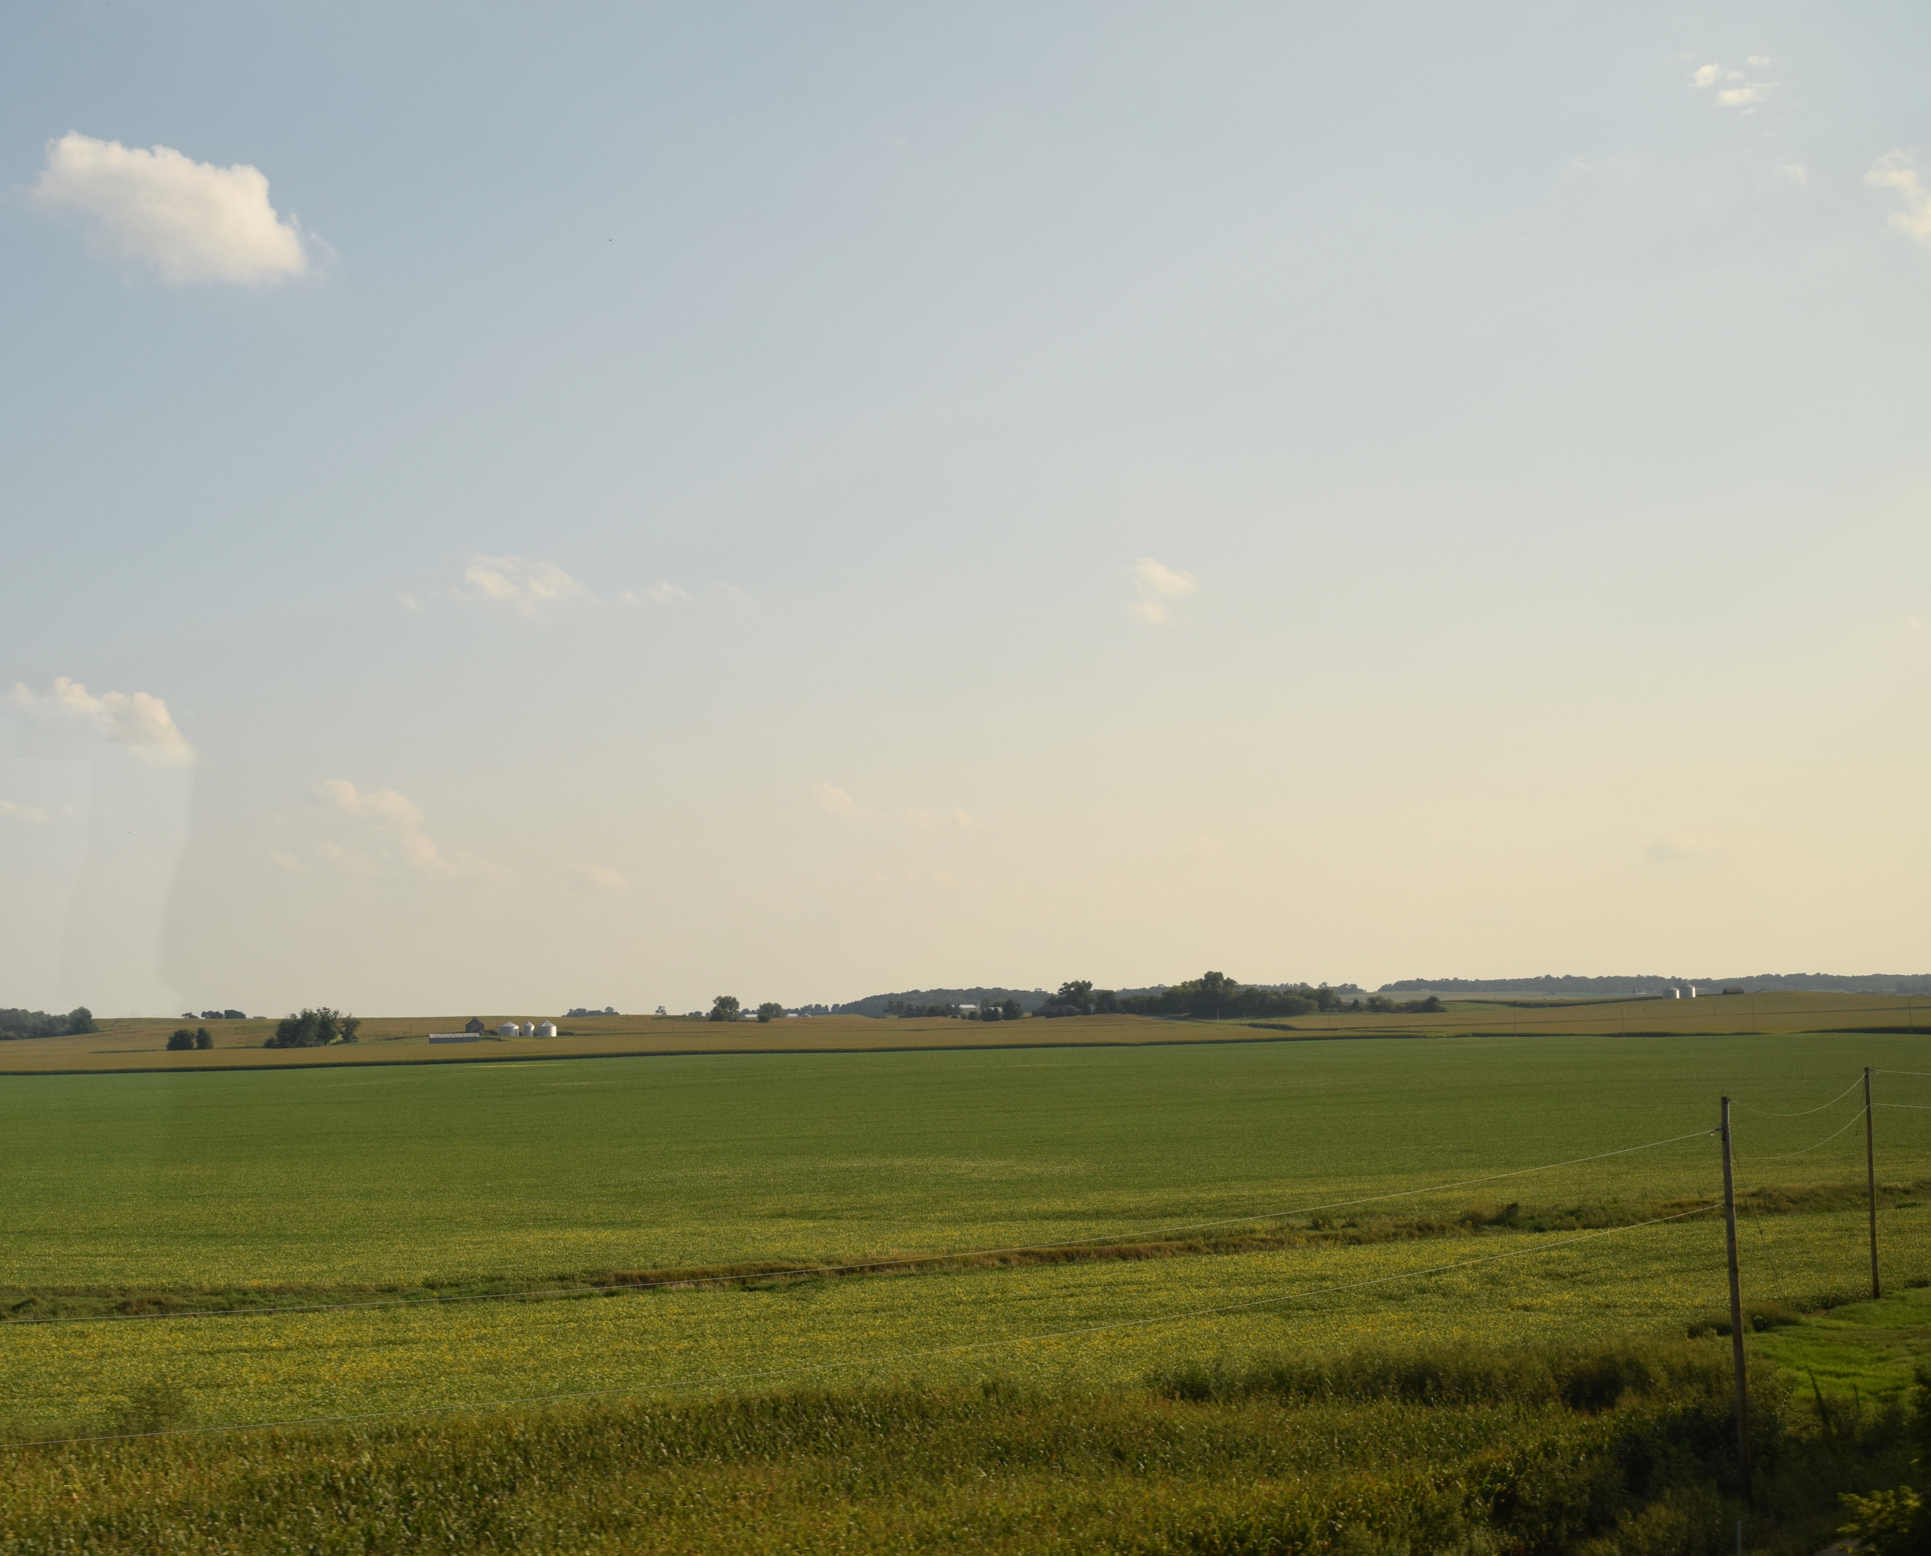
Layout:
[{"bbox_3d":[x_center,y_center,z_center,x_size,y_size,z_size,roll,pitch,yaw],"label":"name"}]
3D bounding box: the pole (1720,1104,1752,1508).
[{"bbox_3d":[17.494,11.804,61.674,0.250,9.100,0.250,-3,-5,15],"label":"pole"}]

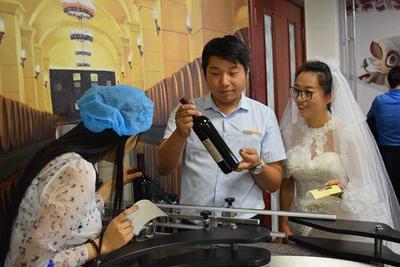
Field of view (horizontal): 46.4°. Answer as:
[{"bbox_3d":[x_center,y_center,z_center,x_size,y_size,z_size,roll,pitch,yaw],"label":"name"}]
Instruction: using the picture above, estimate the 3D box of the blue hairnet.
[{"bbox_3d":[-0.257,-0.068,1.420,0.240,0.160,0.220,12,-4,-27],"label":"blue hairnet"}]

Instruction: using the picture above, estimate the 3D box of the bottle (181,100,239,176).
[{"bbox_3d":[0.029,0.005,1.680,0.071,0.310,0.071,-37,4,-24],"label":"bottle"}]

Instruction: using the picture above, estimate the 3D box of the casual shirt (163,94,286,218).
[{"bbox_3d":[0.098,0.104,1.860,0.490,0.530,0.280,-2,3,12],"label":"casual shirt"}]

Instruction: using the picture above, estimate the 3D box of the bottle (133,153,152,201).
[{"bbox_3d":[-0.210,0.227,1.720,0.073,0.310,0.073,-4,3,-17],"label":"bottle"}]

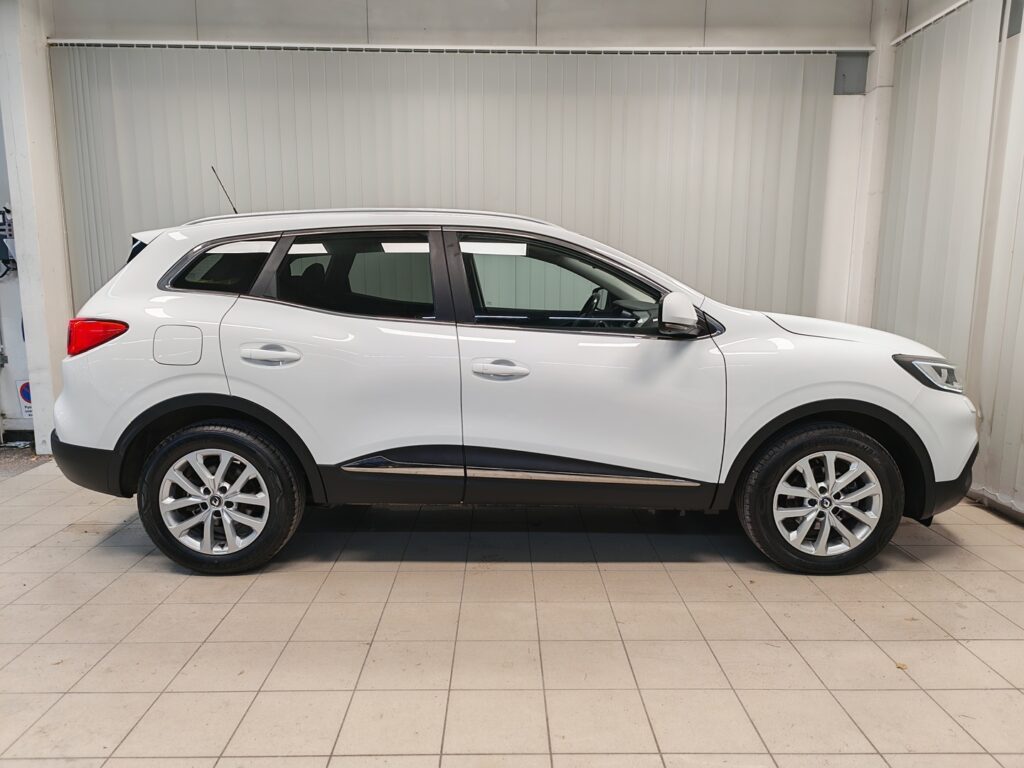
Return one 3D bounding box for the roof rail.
[{"bbox_3d":[-0.635,-0.753,3.051,1.680,0.075,0.060,0,9,0],"label":"roof rail"}]

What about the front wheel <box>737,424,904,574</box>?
[{"bbox_3d":[1.363,0.494,3.038,0.685,0.685,0.225,0,9,0],"label":"front wheel"}]

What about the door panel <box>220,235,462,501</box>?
[{"bbox_3d":[-0.712,-0.085,2.944,1.015,1.185,0.265,0,9,0],"label":"door panel"}]

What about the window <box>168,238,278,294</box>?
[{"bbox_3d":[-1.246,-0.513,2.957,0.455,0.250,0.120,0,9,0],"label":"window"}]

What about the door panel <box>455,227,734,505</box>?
[{"bbox_3d":[0.293,-0.076,2.946,1.215,1.200,0.265,0,9,0],"label":"door panel"}]

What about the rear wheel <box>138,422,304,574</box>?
[{"bbox_3d":[-1.283,0.489,3.037,0.685,0.685,0.225,0,9,0],"label":"rear wheel"}]

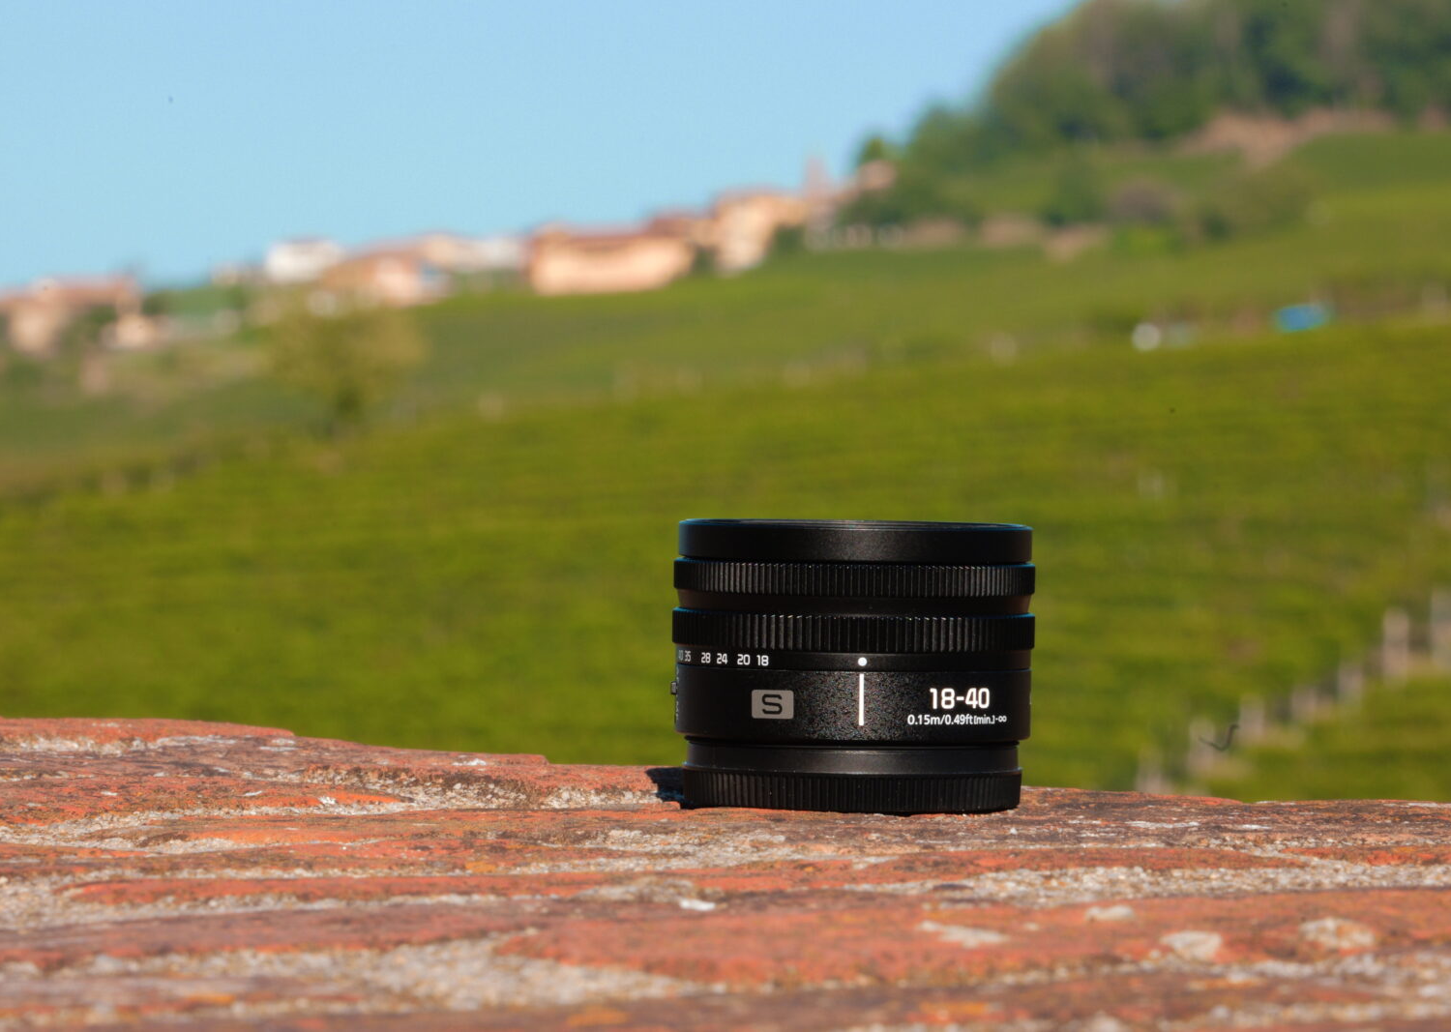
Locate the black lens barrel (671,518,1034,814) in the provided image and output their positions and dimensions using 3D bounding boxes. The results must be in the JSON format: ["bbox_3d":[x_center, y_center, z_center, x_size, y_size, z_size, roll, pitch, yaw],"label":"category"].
[{"bbox_3d":[0.024,0.028,1.605,0.068,0.052,0.068,1,1,-2],"label":"black lens barrel"}]

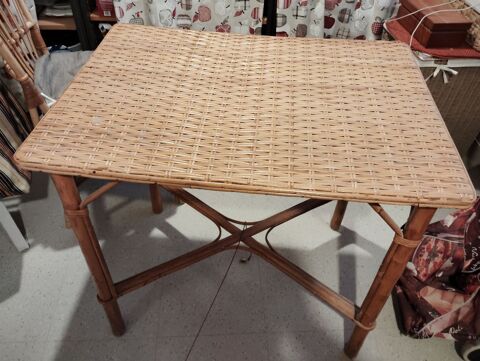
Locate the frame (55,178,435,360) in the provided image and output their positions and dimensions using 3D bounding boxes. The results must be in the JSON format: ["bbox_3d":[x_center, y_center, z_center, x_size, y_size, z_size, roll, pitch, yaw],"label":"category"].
[{"bbox_3d":[0.014,0.076,1.070,0.728,0.713,0.514,5,46,2],"label":"frame"}]

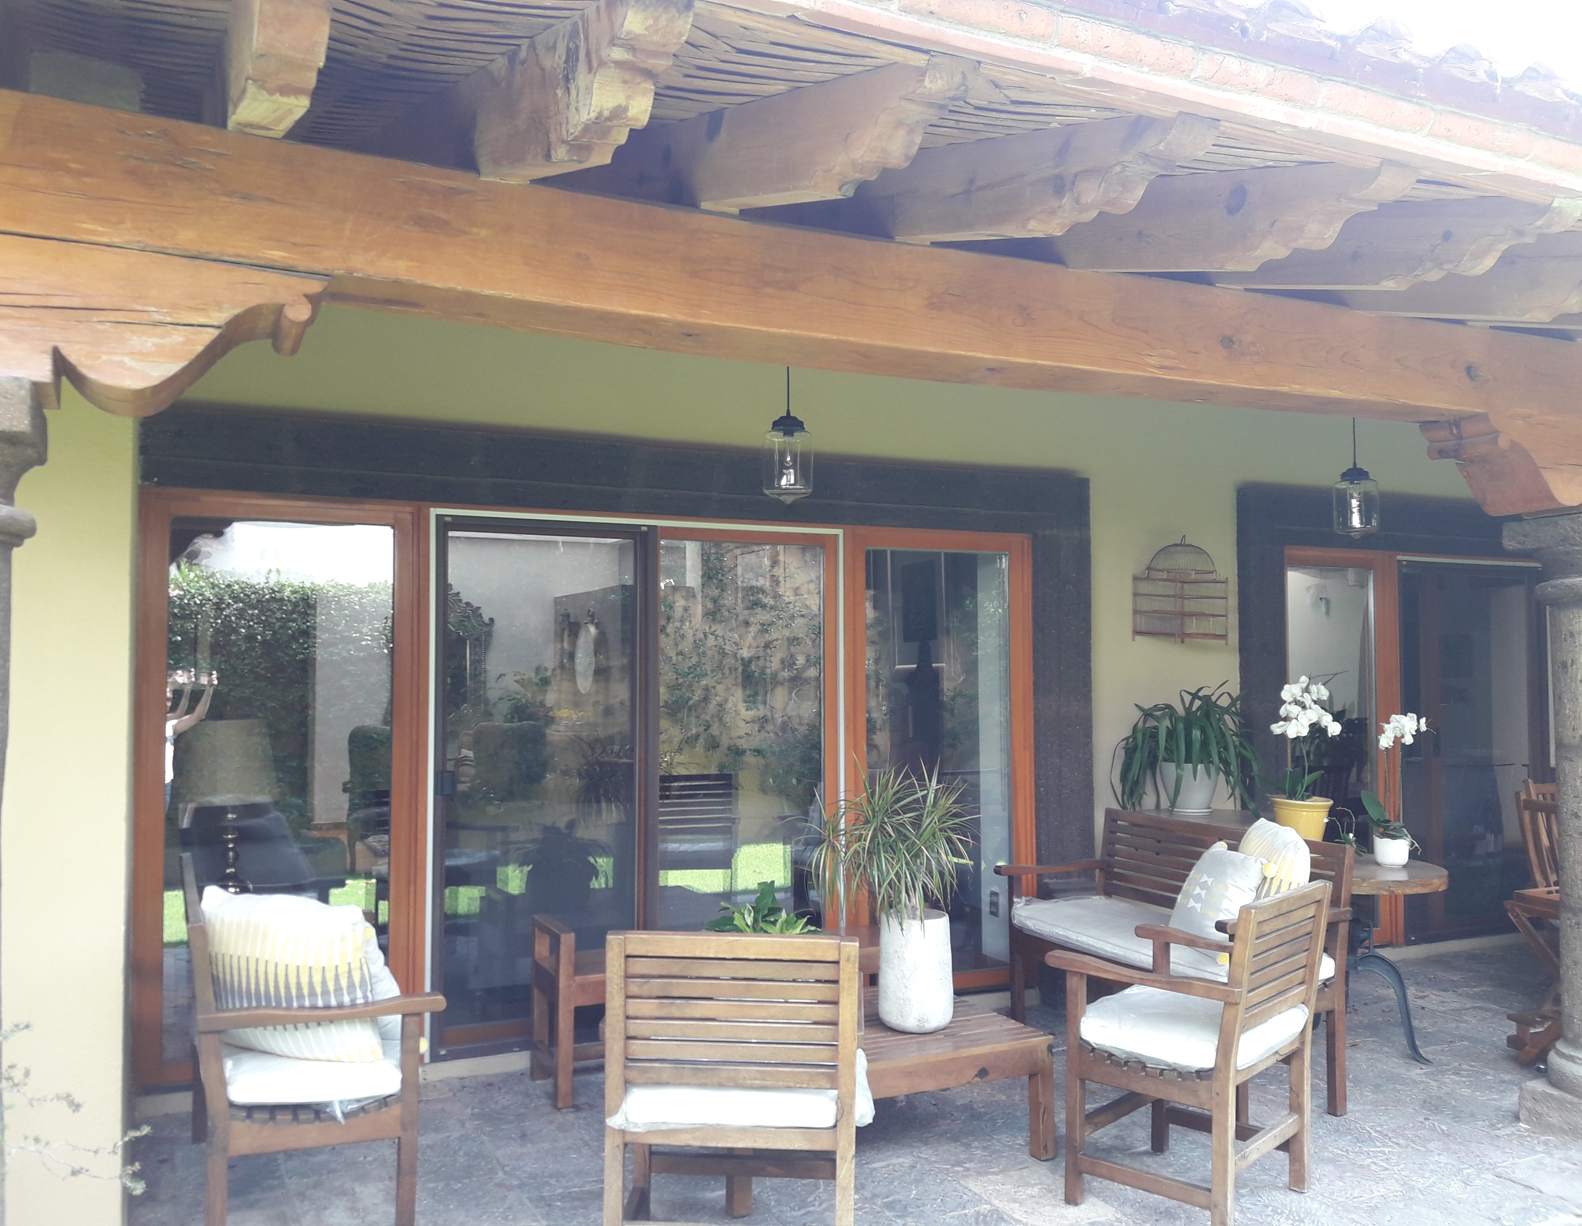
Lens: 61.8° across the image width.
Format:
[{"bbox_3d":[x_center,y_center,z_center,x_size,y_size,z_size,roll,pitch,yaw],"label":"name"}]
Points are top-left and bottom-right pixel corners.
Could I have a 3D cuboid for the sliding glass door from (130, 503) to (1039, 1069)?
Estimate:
[{"bbox_3d":[-0.573,0.652,5.412,3.782,2.100,0.130,1,-3,-26],"label":"sliding glass door"}]

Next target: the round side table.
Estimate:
[{"bbox_3d":[2.299,1.426,5.550,0.837,0.721,0.837,0,-2,0],"label":"round side table"}]

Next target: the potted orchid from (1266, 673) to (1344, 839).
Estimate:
[{"bbox_3d":[2.221,0.673,5.725,0.294,0.782,0.258,-1,-3,21],"label":"potted orchid"}]

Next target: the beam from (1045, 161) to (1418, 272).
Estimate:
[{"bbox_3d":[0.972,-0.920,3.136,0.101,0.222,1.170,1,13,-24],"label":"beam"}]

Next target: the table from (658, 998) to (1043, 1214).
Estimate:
[{"bbox_3d":[0.164,1.533,4.312,1.105,0.370,0.823,1,-3,-24],"label":"table"}]

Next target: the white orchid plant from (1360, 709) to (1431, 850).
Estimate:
[{"bbox_3d":[2.563,0.711,5.623,0.273,0.567,0.211,-1,-3,24],"label":"white orchid plant"}]

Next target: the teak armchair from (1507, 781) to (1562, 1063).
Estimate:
[{"bbox_3d":[3.302,1.253,5.253,0.620,1.039,0.589,1,-3,-26],"label":"teak armchair"}]

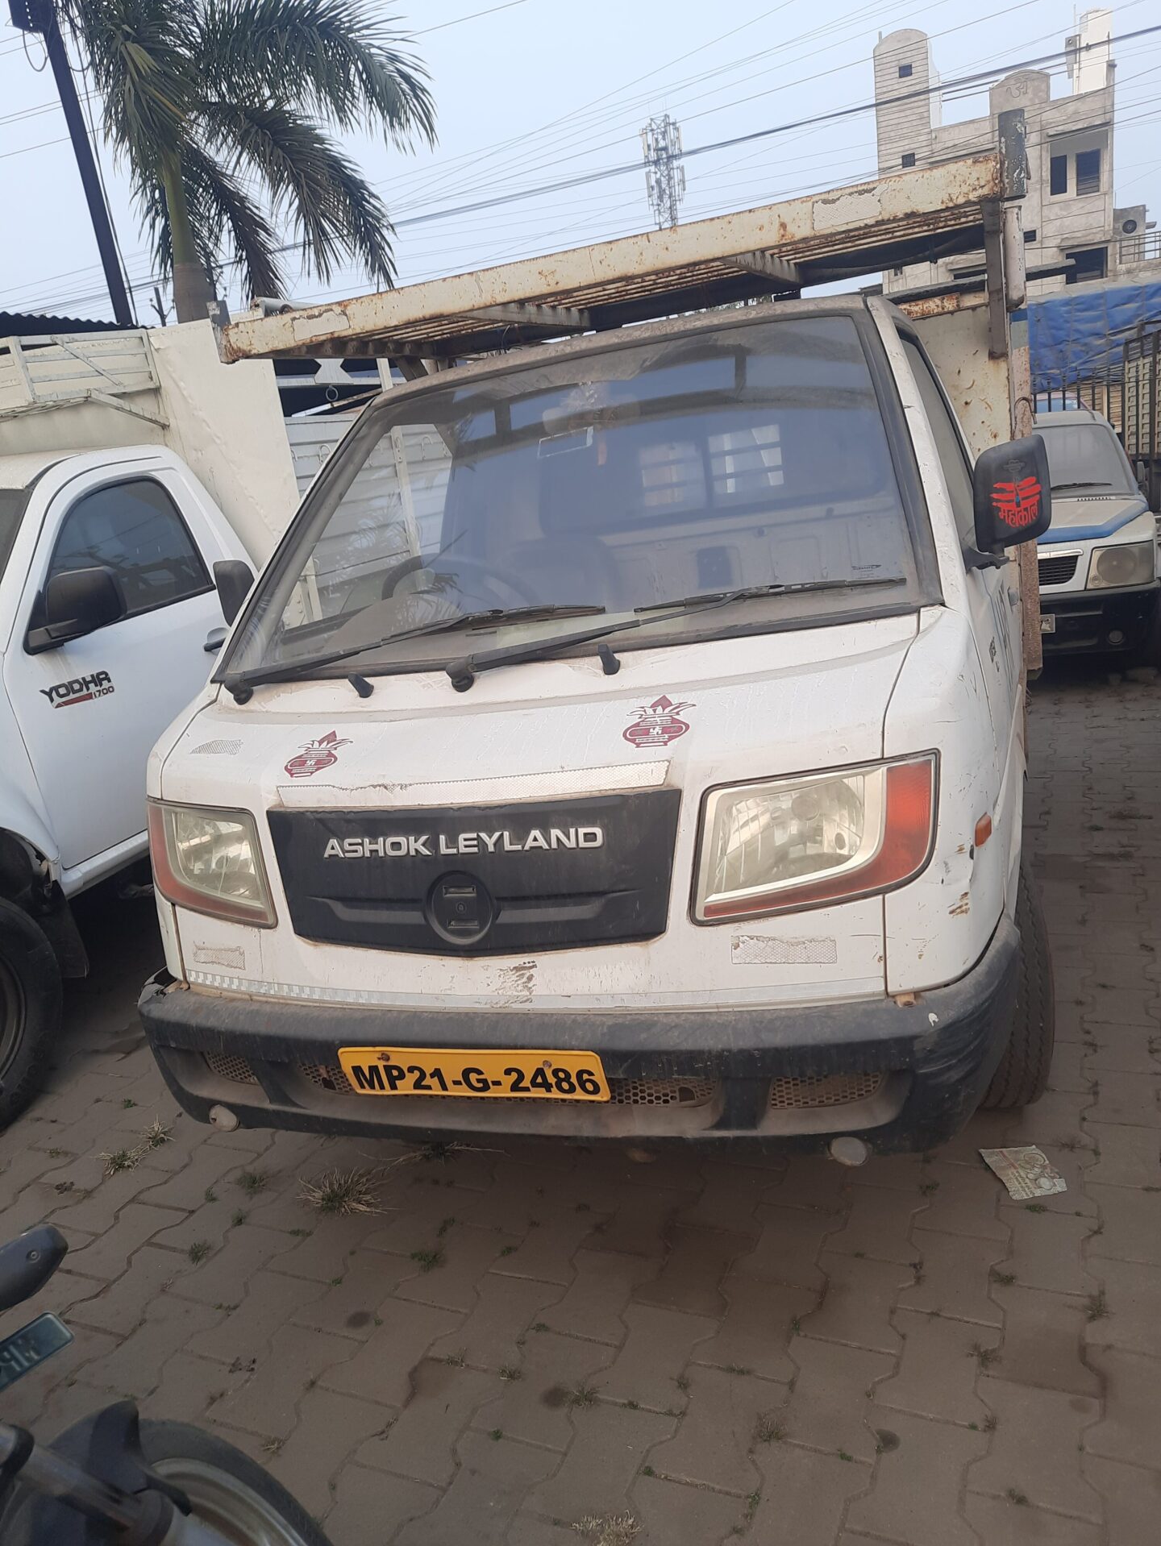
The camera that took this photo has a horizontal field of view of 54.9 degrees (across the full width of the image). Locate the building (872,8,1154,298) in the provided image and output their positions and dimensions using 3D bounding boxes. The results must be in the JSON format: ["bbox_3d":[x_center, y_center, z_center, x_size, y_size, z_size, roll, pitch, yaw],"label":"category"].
[{"bbox_3d":[14.957,-17.093,38.772,7.400,12.700,10.000,0,16,25],"label":"building"}]

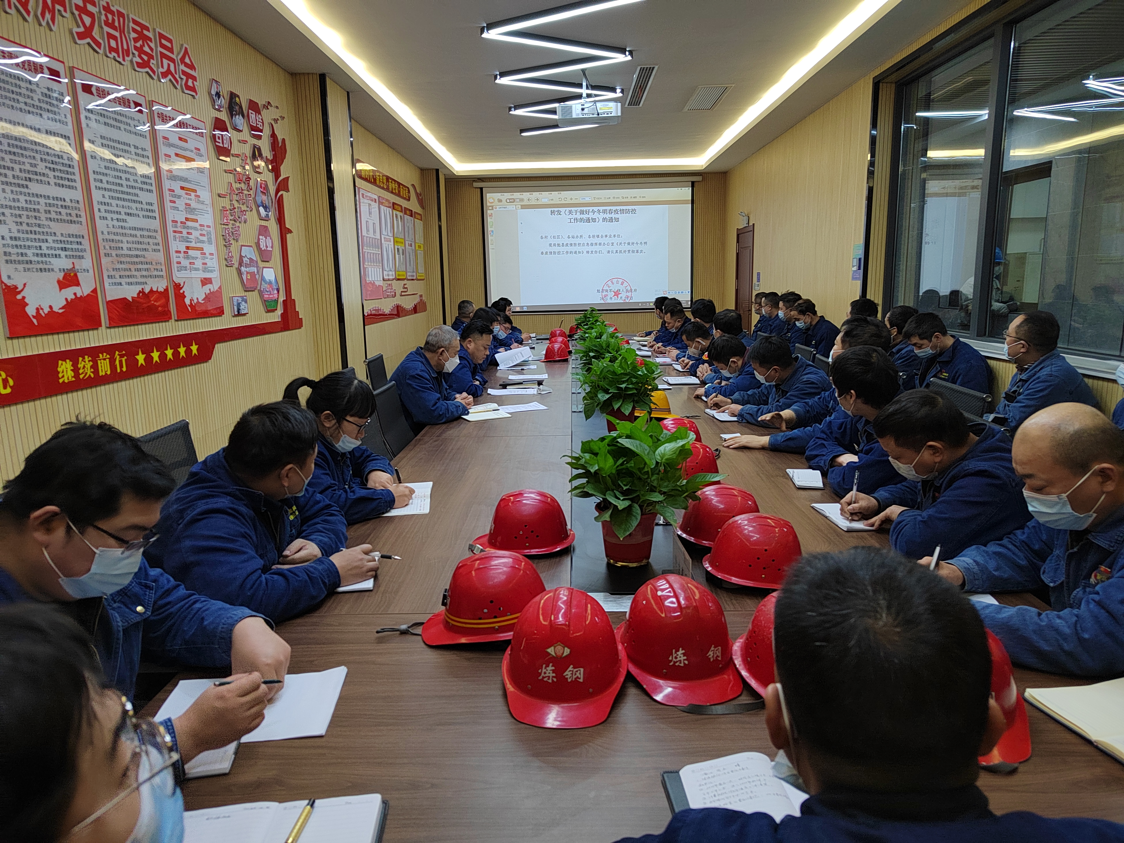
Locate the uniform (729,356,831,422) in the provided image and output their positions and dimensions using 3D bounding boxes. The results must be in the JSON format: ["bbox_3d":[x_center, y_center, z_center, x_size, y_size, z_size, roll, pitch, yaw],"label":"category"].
[{"bbox_3d":[1.150,-0.044,3.724,0.550,0.580,0.560,-2,11,-2],"label":"uniform"}]

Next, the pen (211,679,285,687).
[{"bbox_3d":[-0.478,0.401,1.146,0.011,0.011,0.140,4,-14,26],"label":"pen"}]

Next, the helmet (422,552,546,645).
[{"bbox_3d":[-0.154,0.349,1.537,0.275,0.155,0.225,-2,11,-4],"label":"helmet"}]

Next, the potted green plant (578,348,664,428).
[{"bbox_3d":[0.267,-0.150,3.488,0.400,0.410,0.400,-1,11,1],"label":"potted green plant"}]

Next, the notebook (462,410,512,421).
[{"bbox_3d":[-0.395,-0.036,3.929,0.235,0.010,0.180,-6,12,-26],"label":"notebook"}]

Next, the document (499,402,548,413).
[{"bbox_3d":[-0.246,-0.076,4.137,0.297,0.010,0.210,-6,12,-22],"label":"document"}]

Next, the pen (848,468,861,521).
[{"bbox_3d":[0.820,0.212,2.102,0.011,0.148,0.011,9,-6,-1],"label":"pen"}]

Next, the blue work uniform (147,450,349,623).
[{"bbox_3d":[-0.752,0.331,1.843,0.560,0.560,0.560,-1,11,1],"label":"blue work uniform"}]

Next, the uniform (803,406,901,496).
[{"bbox_3d":[1.131,0.140,2.631,0.480,0.560,0.540,-3,11,-7],"label":"uniform"}]

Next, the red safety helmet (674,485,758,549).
[{"bbox_3d":[0.441,0.247,2.034,0.270,0.155,0.225,0,11,4],"label":"red safety helmet"}]

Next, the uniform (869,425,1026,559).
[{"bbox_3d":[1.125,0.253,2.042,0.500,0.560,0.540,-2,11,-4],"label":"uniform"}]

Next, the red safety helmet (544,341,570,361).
[{"bbox_3d":[-0.049,-0.635,6.599,0.285,0.165,0.222,-2,11,-5],"label":"red safety helmet"}]

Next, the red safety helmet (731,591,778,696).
[{"bbox_3d":[0.403,0.367,1.268,0.215,0.155,0.275,-4,11,-17],"label":"red safety helmet"}]

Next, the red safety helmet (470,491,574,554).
[{"bbox_3d":[-0.100,0.250,1.927,0.275,0.155,0.215,-2,11,-2],"label":"red safety helmet"}]

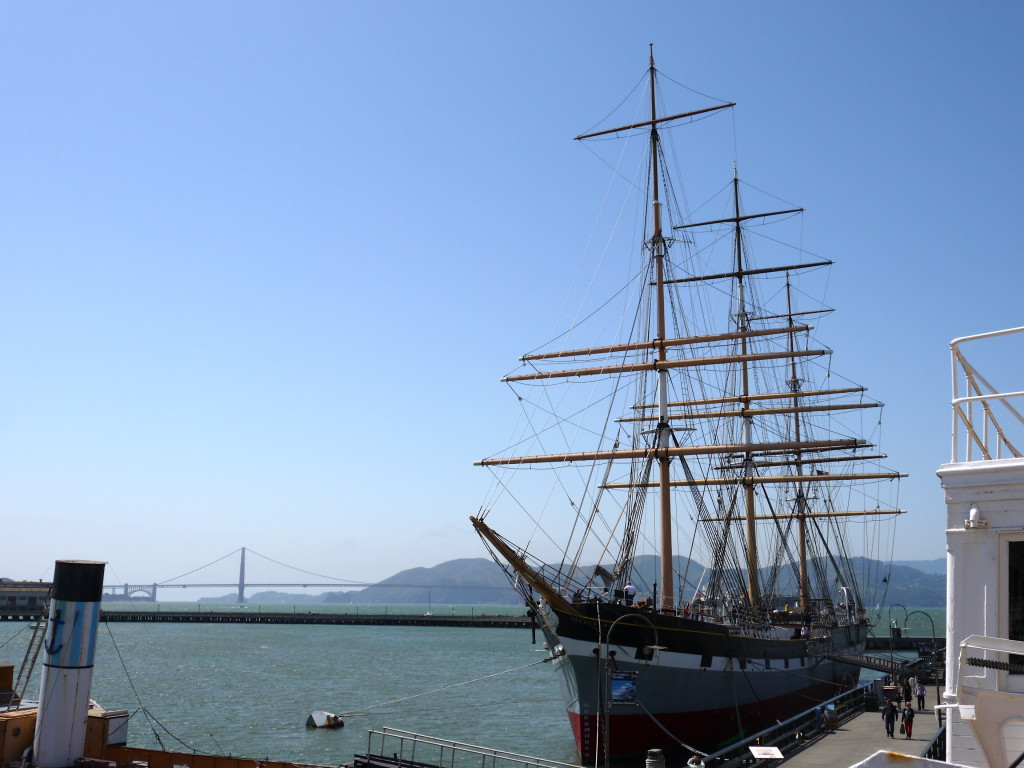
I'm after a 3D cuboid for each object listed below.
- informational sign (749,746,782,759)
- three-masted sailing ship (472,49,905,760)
[{"bbox_3d":[9.212,13.347,40.654,1.110,0.060,0.620,3,25,-14],"label":"informational sign"},{"bbox_3d":[17.622,2.260,91.455,27.000,47.000,91.500,-5,-12,25],"label":"three-masted sailing ship"}]

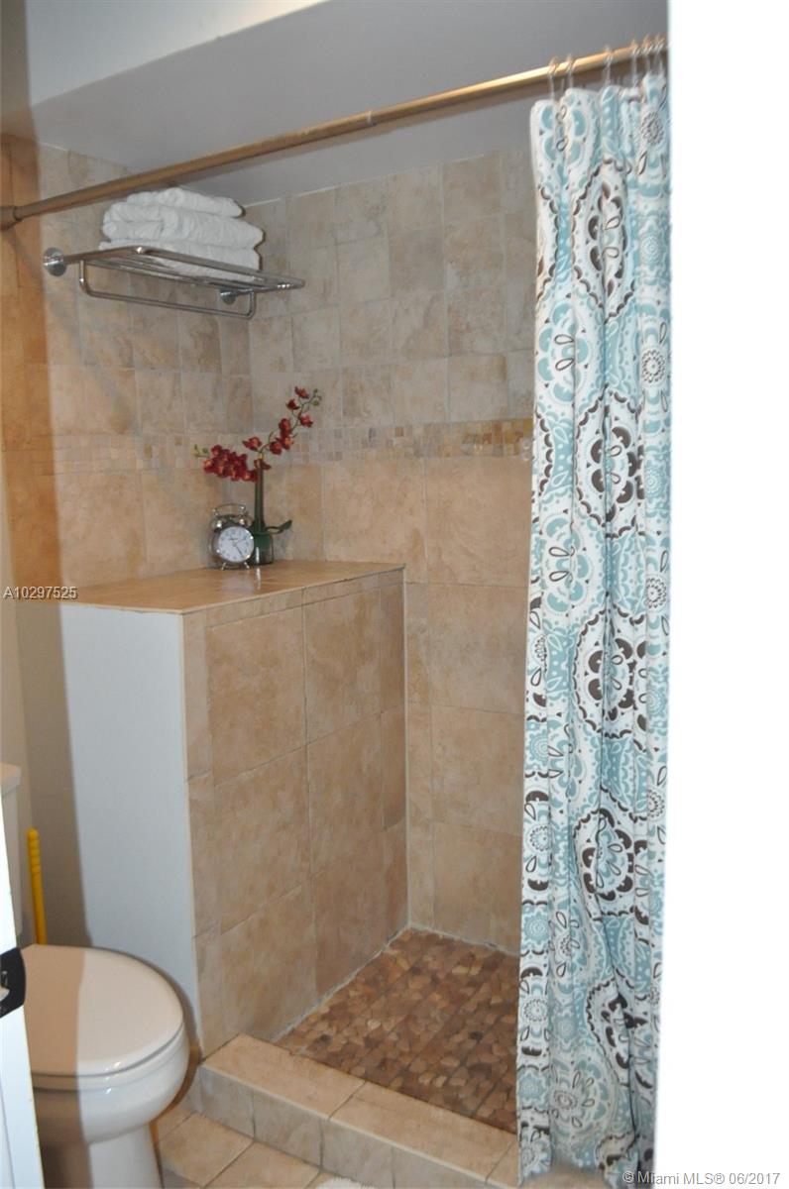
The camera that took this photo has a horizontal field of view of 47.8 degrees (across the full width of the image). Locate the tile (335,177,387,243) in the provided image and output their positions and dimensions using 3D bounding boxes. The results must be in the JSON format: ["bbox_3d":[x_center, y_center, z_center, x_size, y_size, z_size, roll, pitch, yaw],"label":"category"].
[{"bbox_3d":[-0.081,-1.014,2.358,0.160,0.147,0.012,3,9,31],"label":"tile"}]

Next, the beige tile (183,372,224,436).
[{"bbox_3d":[-0.513,-0.511,2.382,0.012,0.153,0.150,3,9,31],"label":"beige tile"}]

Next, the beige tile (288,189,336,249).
[{"bbox_3d":[-0.217,-0.983,2.366,0.157,0.129,0.012,3,9,31],"label":"beige tile"}]

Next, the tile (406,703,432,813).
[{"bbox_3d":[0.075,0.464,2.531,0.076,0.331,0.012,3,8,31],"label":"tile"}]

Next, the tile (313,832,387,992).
[{"bbox_3d":[-0.113,0.819,2.332,0.012,0.313,0.331,3,8,31],"label":"tile"}]

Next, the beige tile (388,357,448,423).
[{"bbox_3d":[0.072,-0.542,2.387,0.161,0.164,0.012,3,9,30],"label":"beige tile"}]

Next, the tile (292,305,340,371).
[{"bbox_3d":[-0.220,-0.725,2.538,0.164,0.164,0.012,3,8,31],"label":"tile"}]

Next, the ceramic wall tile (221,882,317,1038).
[{"bbox_3d":[-0.284,0.875,2.057,0.012,0.328,0.321,3,9,30],"label":"ceramic wall tile"}]

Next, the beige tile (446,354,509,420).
[{"bbox_3d":[0.217,-0.534,2.304,0.164,0.164,0.012,3,8,31],"label":"beige tile"}]

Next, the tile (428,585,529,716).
[{"bbox_3d":[0.244,0.145,2.391,0.333,0.337,0.012,3,9,30],"label":"tile"}]

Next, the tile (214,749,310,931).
[{"bbox_3d":[-0.290,0.544,2.004,0.010,0.330,0.310,4,10,33],"label":"tile"}]

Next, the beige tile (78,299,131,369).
[{"bbox_3d":[-0.680,-0.617,2.099,0.012,0.153,0.154,3,9,31],"label":"beige tile"}]

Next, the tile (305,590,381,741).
[{"bbox_3d":[-0.127,0.170,2.254,0.012,0.331,0.331,3,8,31],"label":"tile"}]

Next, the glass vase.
[{"bbox_3d":[-0.390,-0.240,2.560,0.078,0.305,0.078,4,10,33],"label":"glass vase"}]

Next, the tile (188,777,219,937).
[{"bbox_3d":[-0.377,0.512,1.764,0.012,0.321,0.061,3,9,31],"label":"tile"}]

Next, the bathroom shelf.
[{"bbox_3d":[-0.485,-0.737,2.131,0.276,0.114,0.614,3,9,31],"label":"bathroom shelf"}]

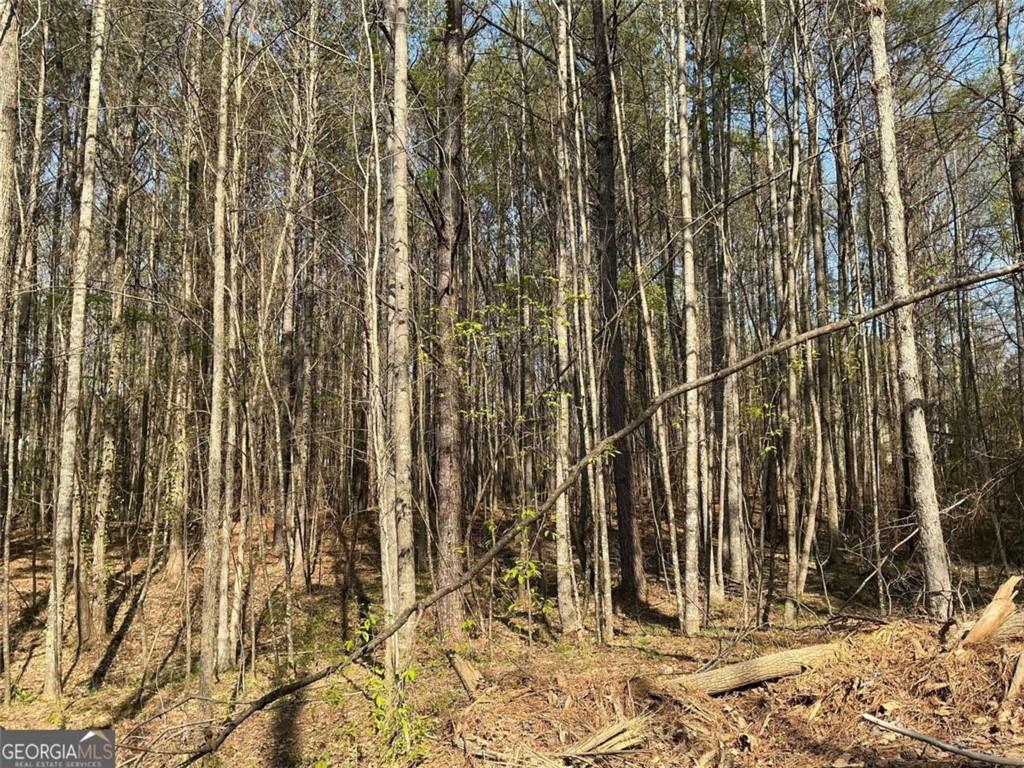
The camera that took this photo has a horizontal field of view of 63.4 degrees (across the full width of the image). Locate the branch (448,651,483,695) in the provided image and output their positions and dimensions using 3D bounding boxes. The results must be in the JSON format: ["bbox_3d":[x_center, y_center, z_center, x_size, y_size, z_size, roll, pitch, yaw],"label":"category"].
[{"bbox_3d":[-0.389,2.325,6.725,0.150,0.140,0.580,1,4,-18],"label":"branch"}]

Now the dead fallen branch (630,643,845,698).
[{"bbox_3d":[1.860,2.297,6.675,1.764,0.180,0.180,-3,-5,-15],"label":"dead fallen branch"}]

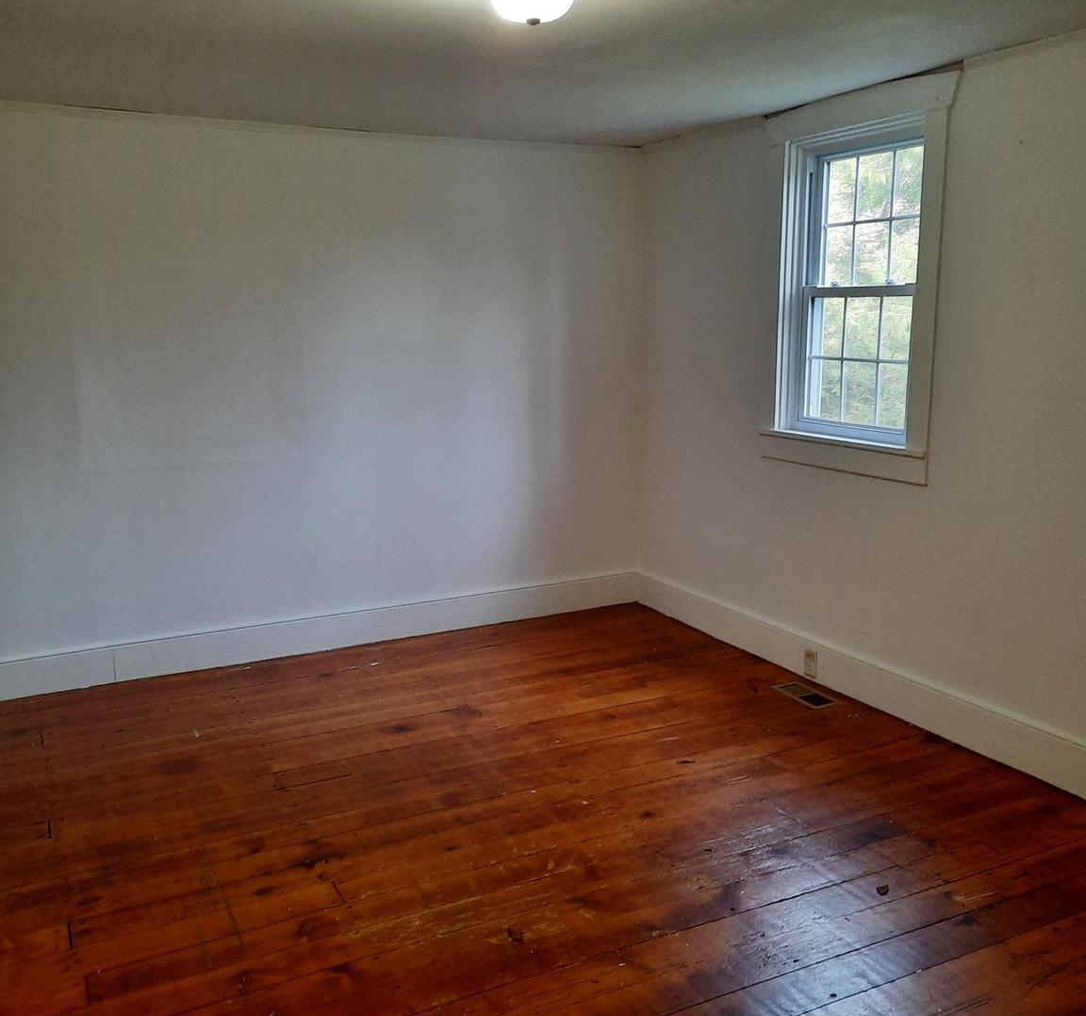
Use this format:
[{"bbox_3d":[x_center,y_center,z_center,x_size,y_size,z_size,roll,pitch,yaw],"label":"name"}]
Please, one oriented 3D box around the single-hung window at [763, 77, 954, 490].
[{"bbox_3d":[1.228,-0.868,4.175,0.090,1.454,1.013,-6,12,-27],"label":"single-hung window"}]

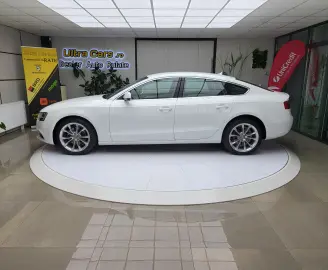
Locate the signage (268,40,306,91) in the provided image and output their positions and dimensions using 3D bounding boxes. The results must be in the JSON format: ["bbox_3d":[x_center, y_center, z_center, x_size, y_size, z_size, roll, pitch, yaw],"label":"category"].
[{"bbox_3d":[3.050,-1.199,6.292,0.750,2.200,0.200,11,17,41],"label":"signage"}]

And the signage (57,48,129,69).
[{"bbox_3d":[-2.100,-2.303,7.576,2.150,0.600,0.080,0,13,0],"label":"signage"}]

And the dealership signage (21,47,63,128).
[{"bbox_3d":[-3.280,-1.269,6.809,0.850,2.100,0.150,-7,15,-29],"label":"dealership signage"}]

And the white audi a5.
[{"bbox_3d":[0.020,-0.525,4.918,4.710,1.390,1.850,0,13,0],"label":"white audi a5"}]

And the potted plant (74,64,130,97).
[{"bbox_3d":[-1.750,-1.123,7.130,1.550,1.680,1.200,0,13,0],"label":"potted plant"}]

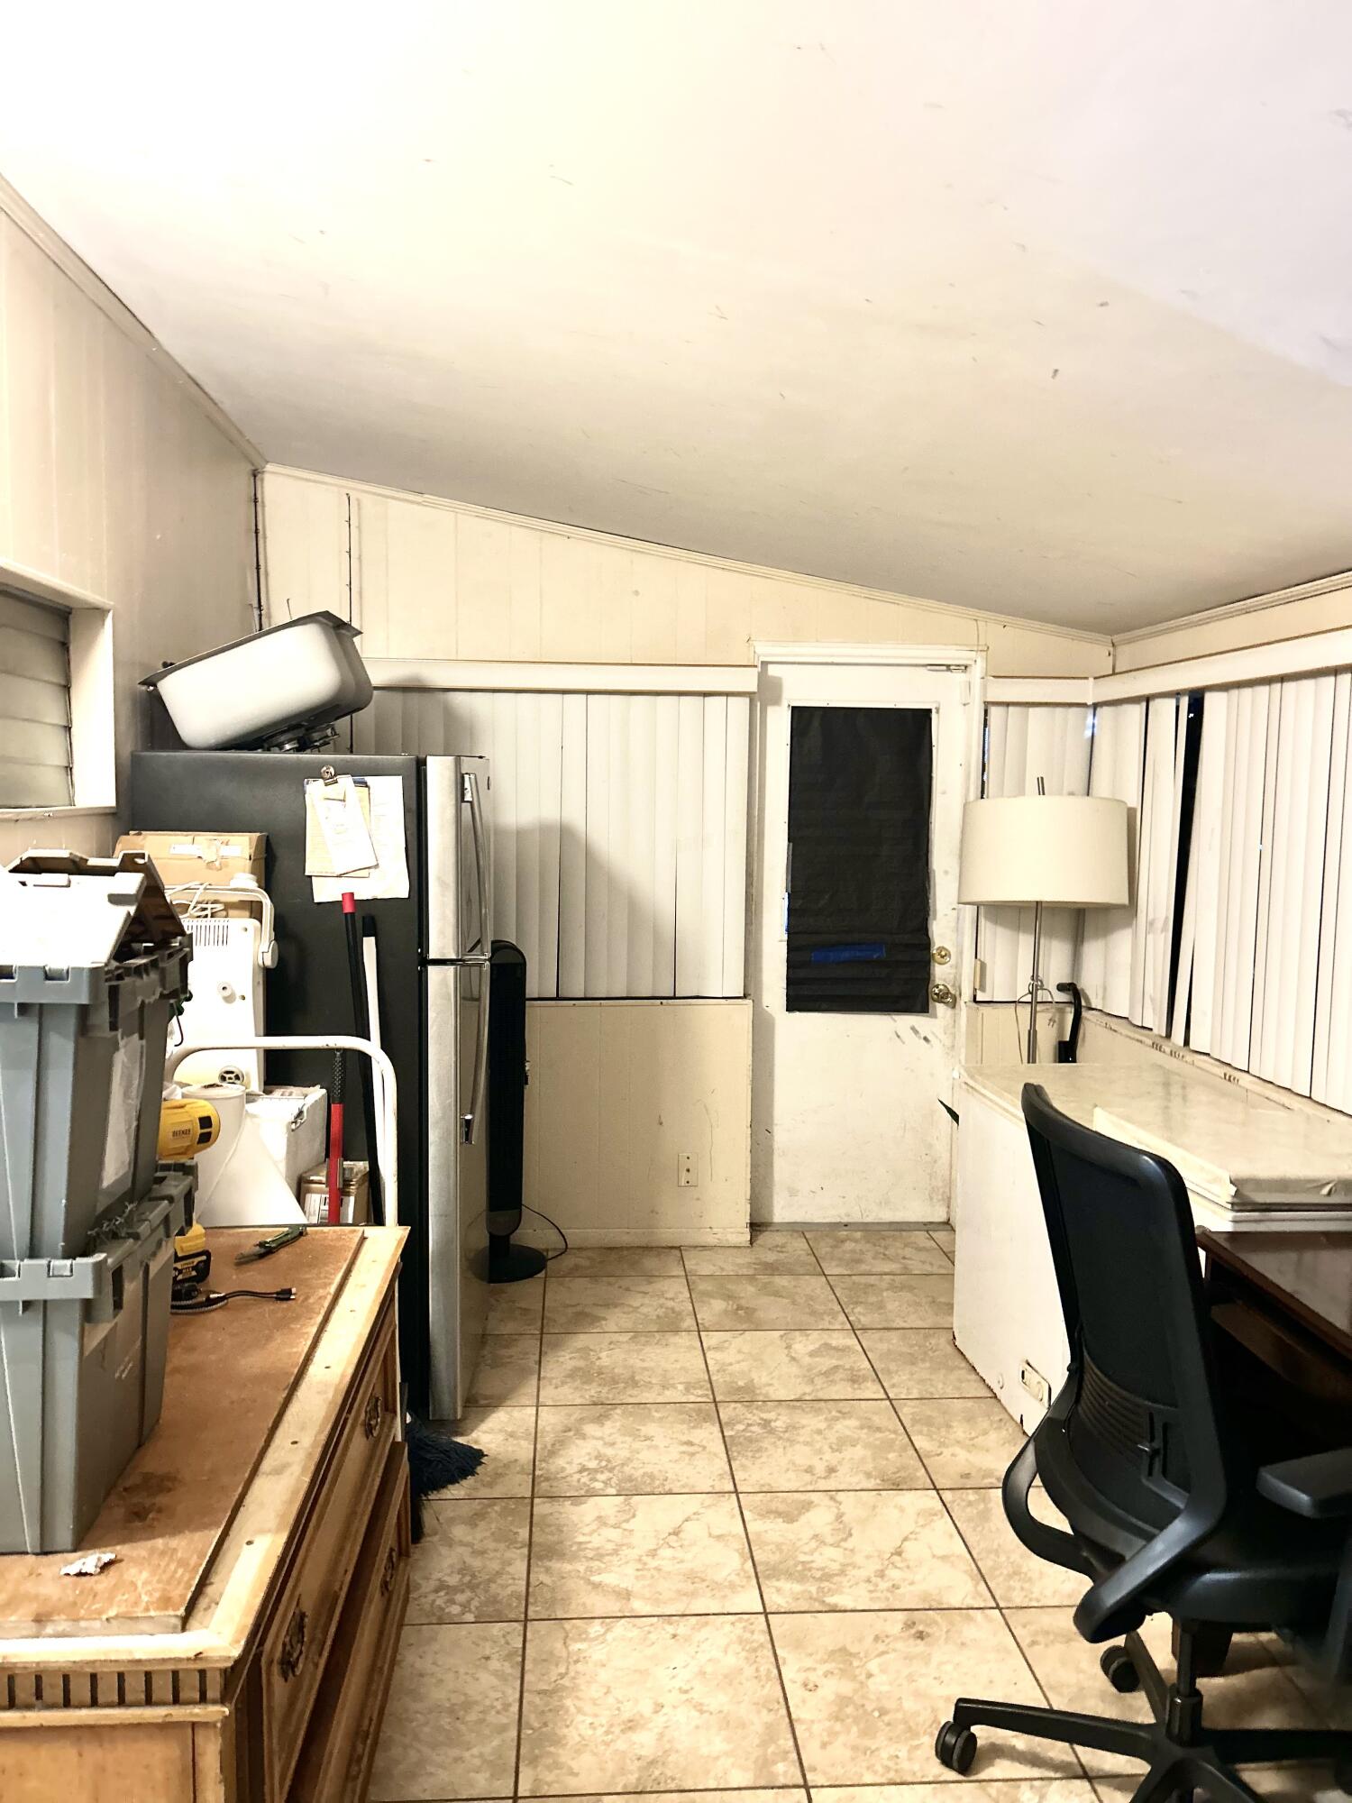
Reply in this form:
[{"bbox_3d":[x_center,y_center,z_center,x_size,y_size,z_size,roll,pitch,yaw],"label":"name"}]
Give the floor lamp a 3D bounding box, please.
[{"bbox_3d":[1.153,0.452,4.347,0.520,1.610,0.520,1,4,-4],"label":"floor lamp"}]

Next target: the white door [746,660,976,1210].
[{"bbox_3d":[0.662,0.173,4.927,0.770,2.040,0.060,1,4,-4],"label":"white door"}]

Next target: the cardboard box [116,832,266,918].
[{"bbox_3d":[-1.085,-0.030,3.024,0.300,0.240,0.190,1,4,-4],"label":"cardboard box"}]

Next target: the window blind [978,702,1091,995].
[{"bbox_3d":[1.252,-0.172,4.728,0.390,1.070,0.070,1,4,-4],"label":"window blind"}]

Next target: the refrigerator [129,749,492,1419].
[{"bbox_3d":[-0.898,0.447,3.594,0.800,1.650,0.740,1,4,-3],"label":"refrigerator"}]

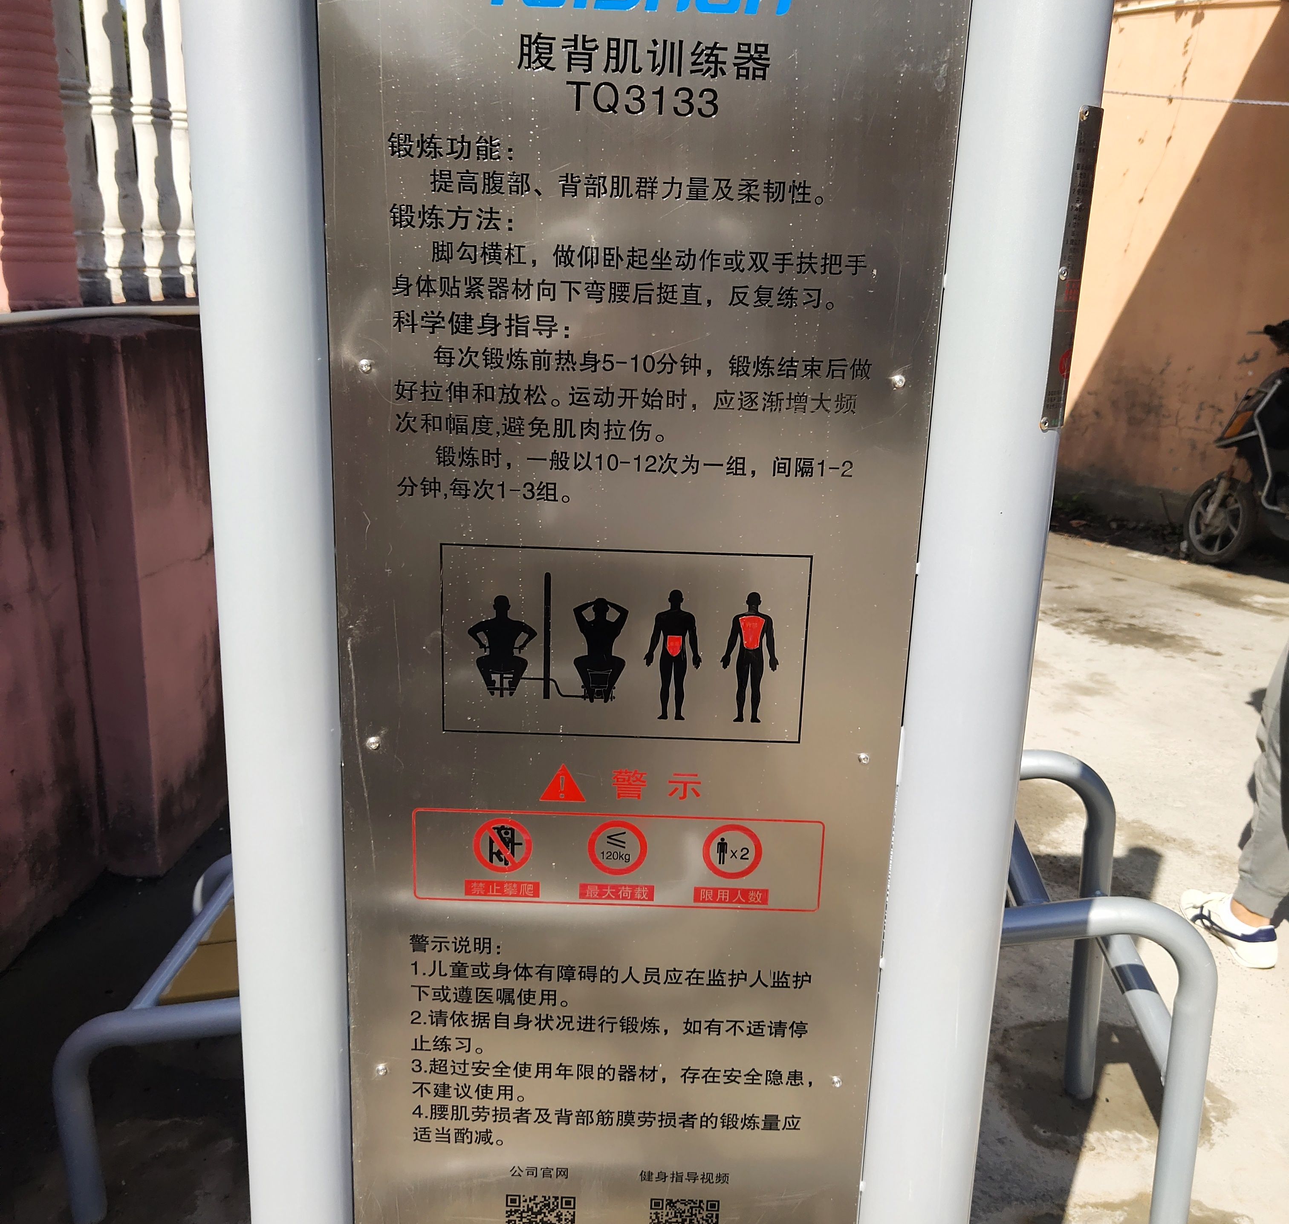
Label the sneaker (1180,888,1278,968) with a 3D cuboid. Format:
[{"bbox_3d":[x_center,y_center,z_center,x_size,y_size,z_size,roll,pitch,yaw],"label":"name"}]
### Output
[{"bbox_3d":[1.204,0.621,3.061,0.098,0.100,0.265,-4,18,-16],"label":"sneaker"}]

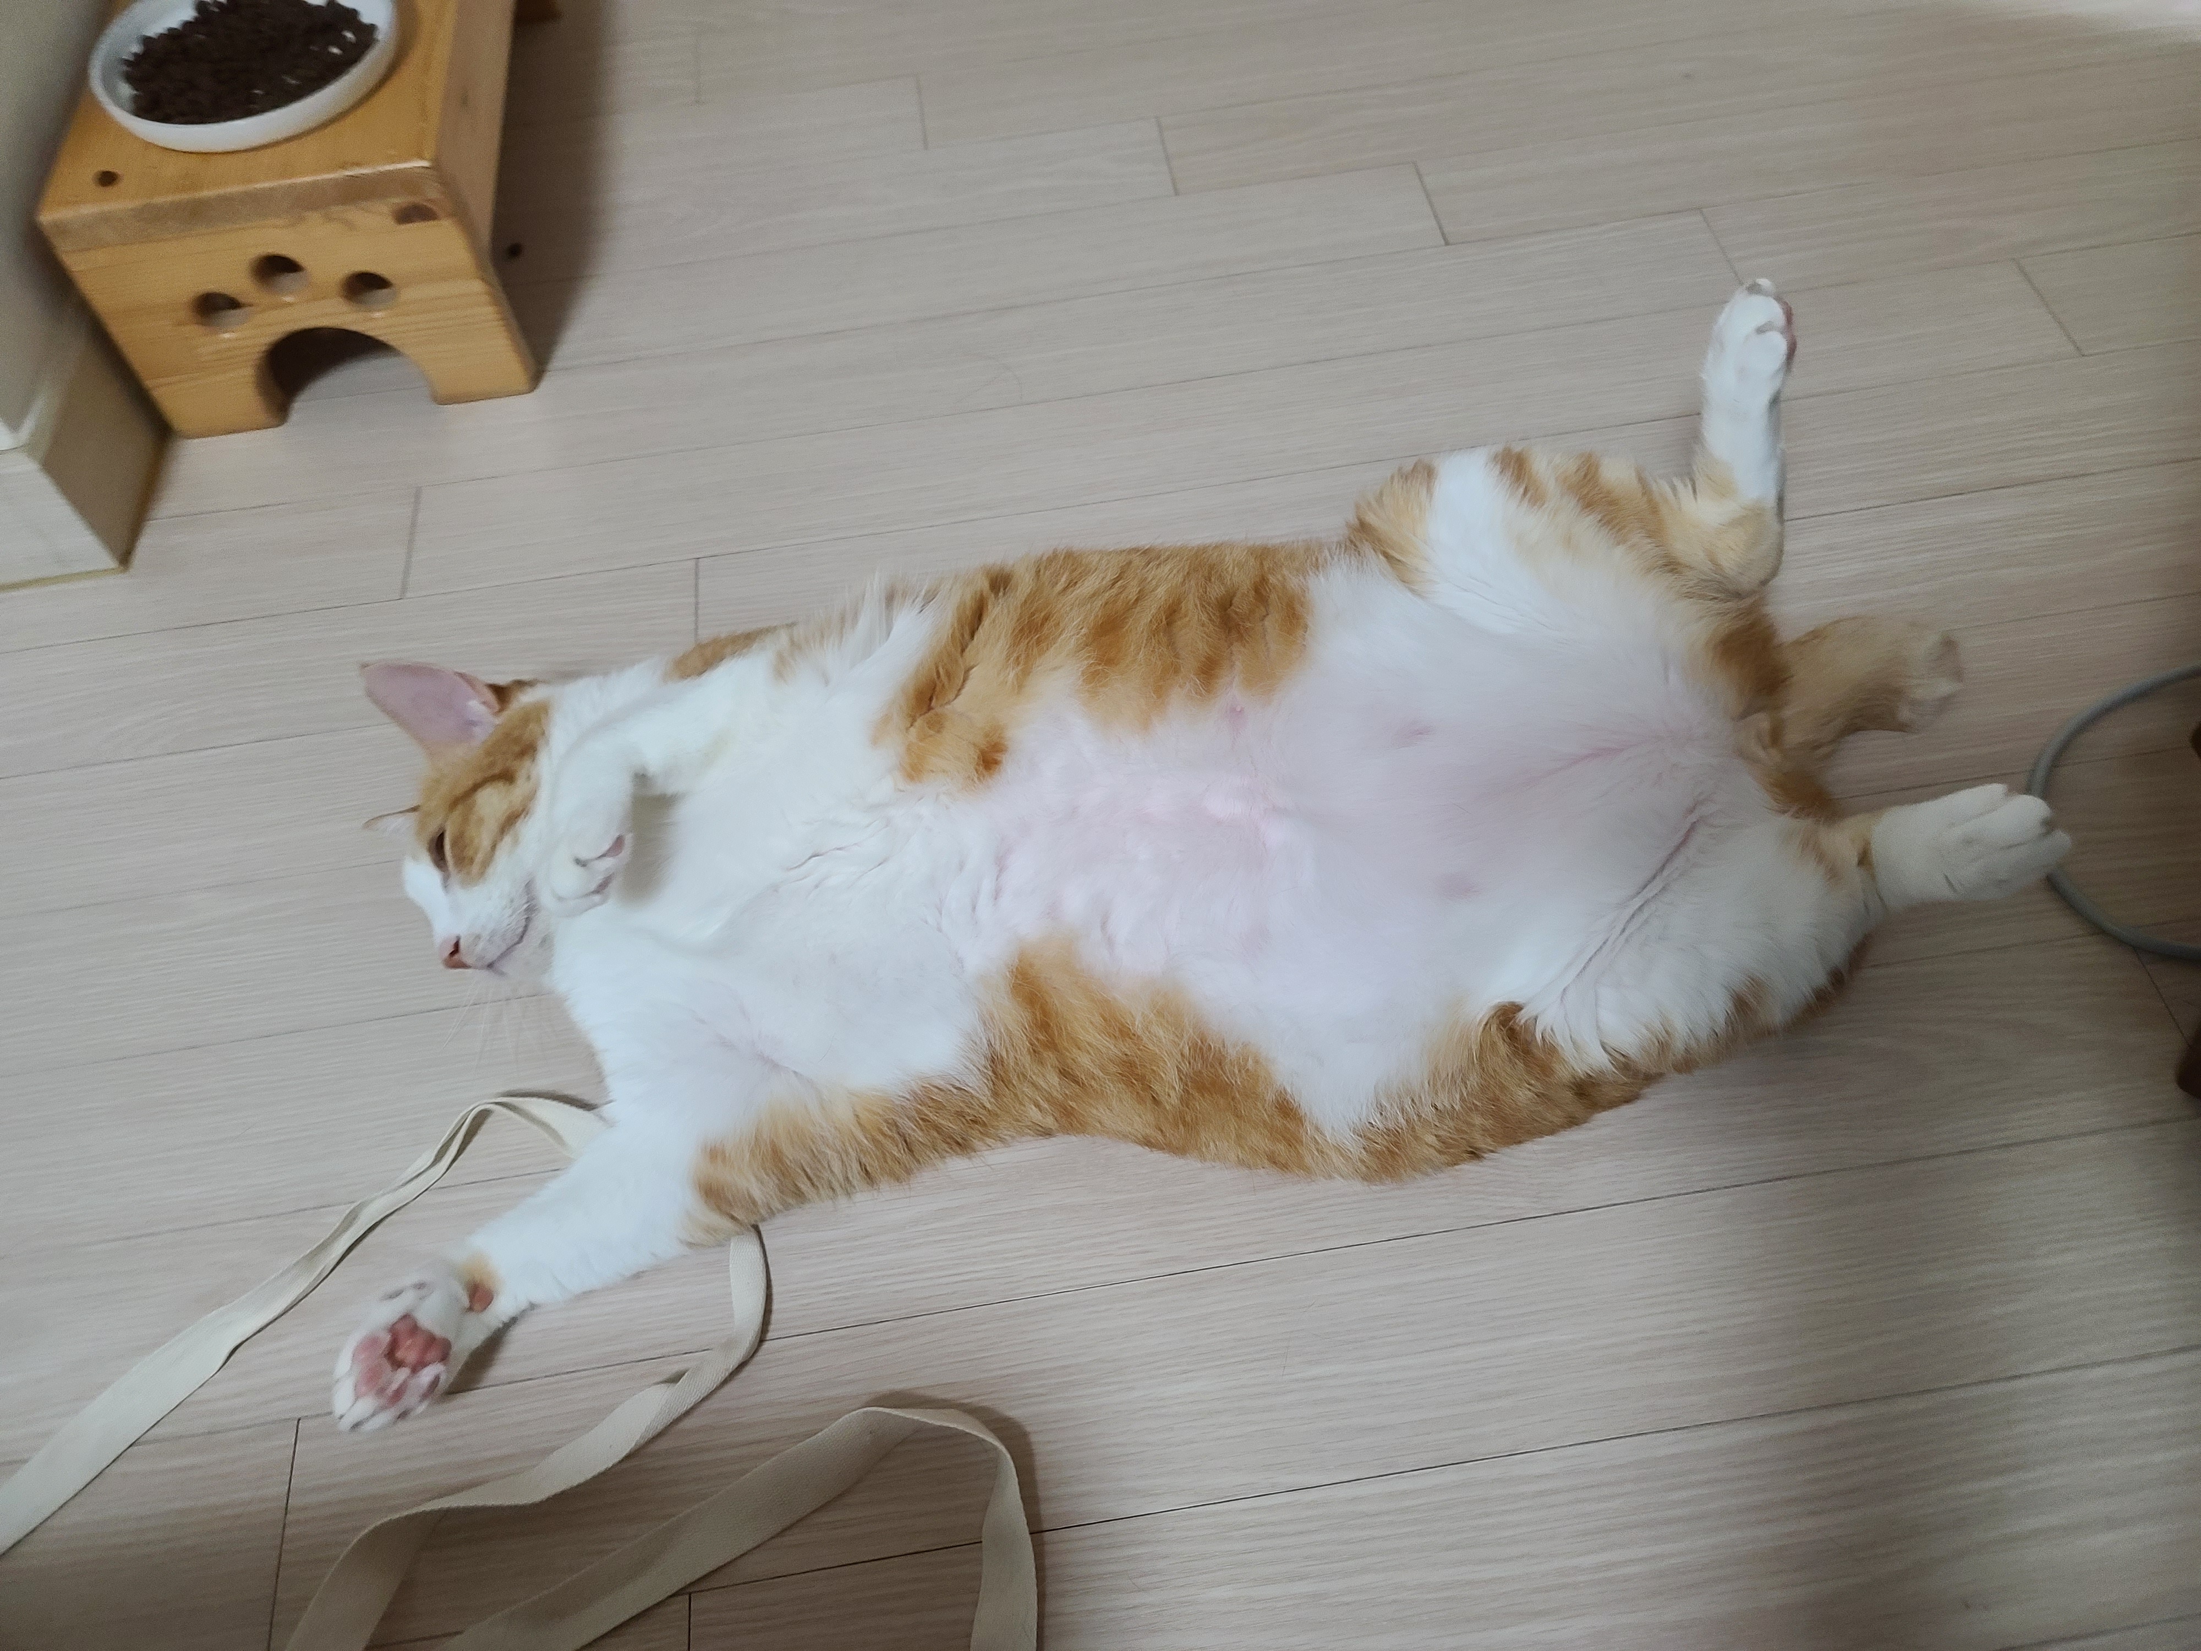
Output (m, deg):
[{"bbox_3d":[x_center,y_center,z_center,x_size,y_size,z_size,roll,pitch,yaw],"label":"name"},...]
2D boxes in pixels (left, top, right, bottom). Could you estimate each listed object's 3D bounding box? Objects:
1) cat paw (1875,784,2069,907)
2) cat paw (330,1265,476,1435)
[{"bbox_3d":[0.323,0.008,0.590,0.064,0.032,0.039,-9,78,-7],"label":"cat paw"},{"bbox_3d":[-0.236,0.176,0.537,0.038,0.028,0.052,30,99,-5],"label":"cat paw"}]

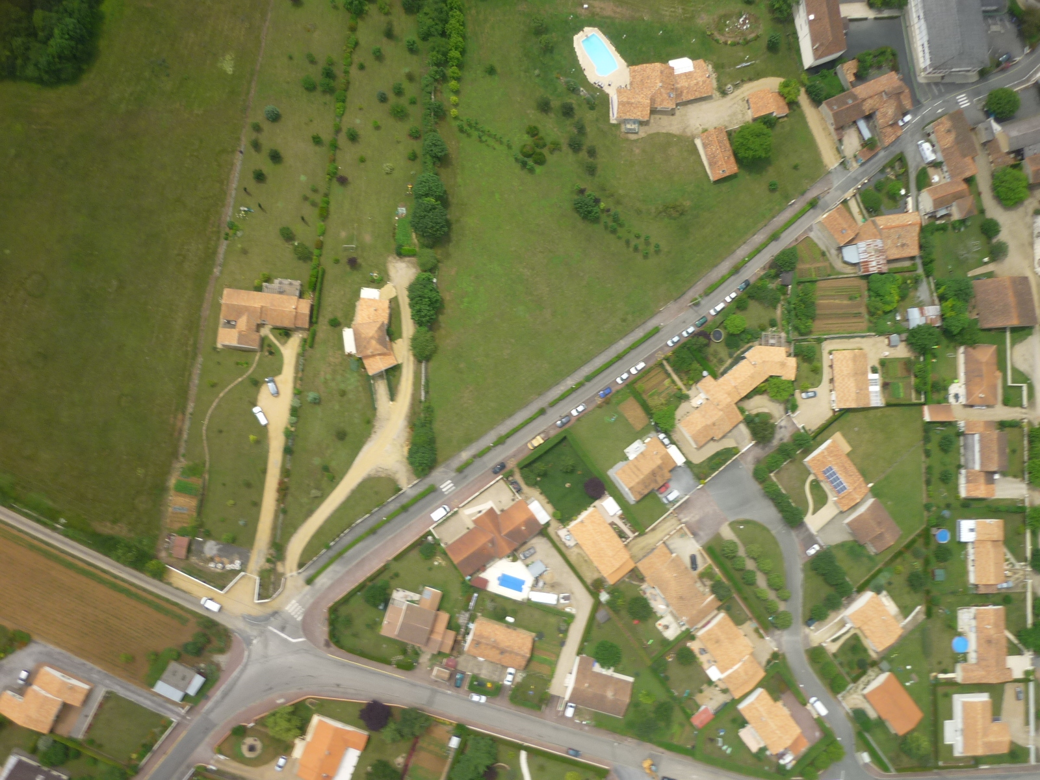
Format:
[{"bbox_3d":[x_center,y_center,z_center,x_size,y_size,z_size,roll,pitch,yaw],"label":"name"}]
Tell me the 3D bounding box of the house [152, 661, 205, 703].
[{"bbox_3d":[-83.510,72.130,243.910,10.210,3.600,8.170,27,84,-5],"label":"house"}]

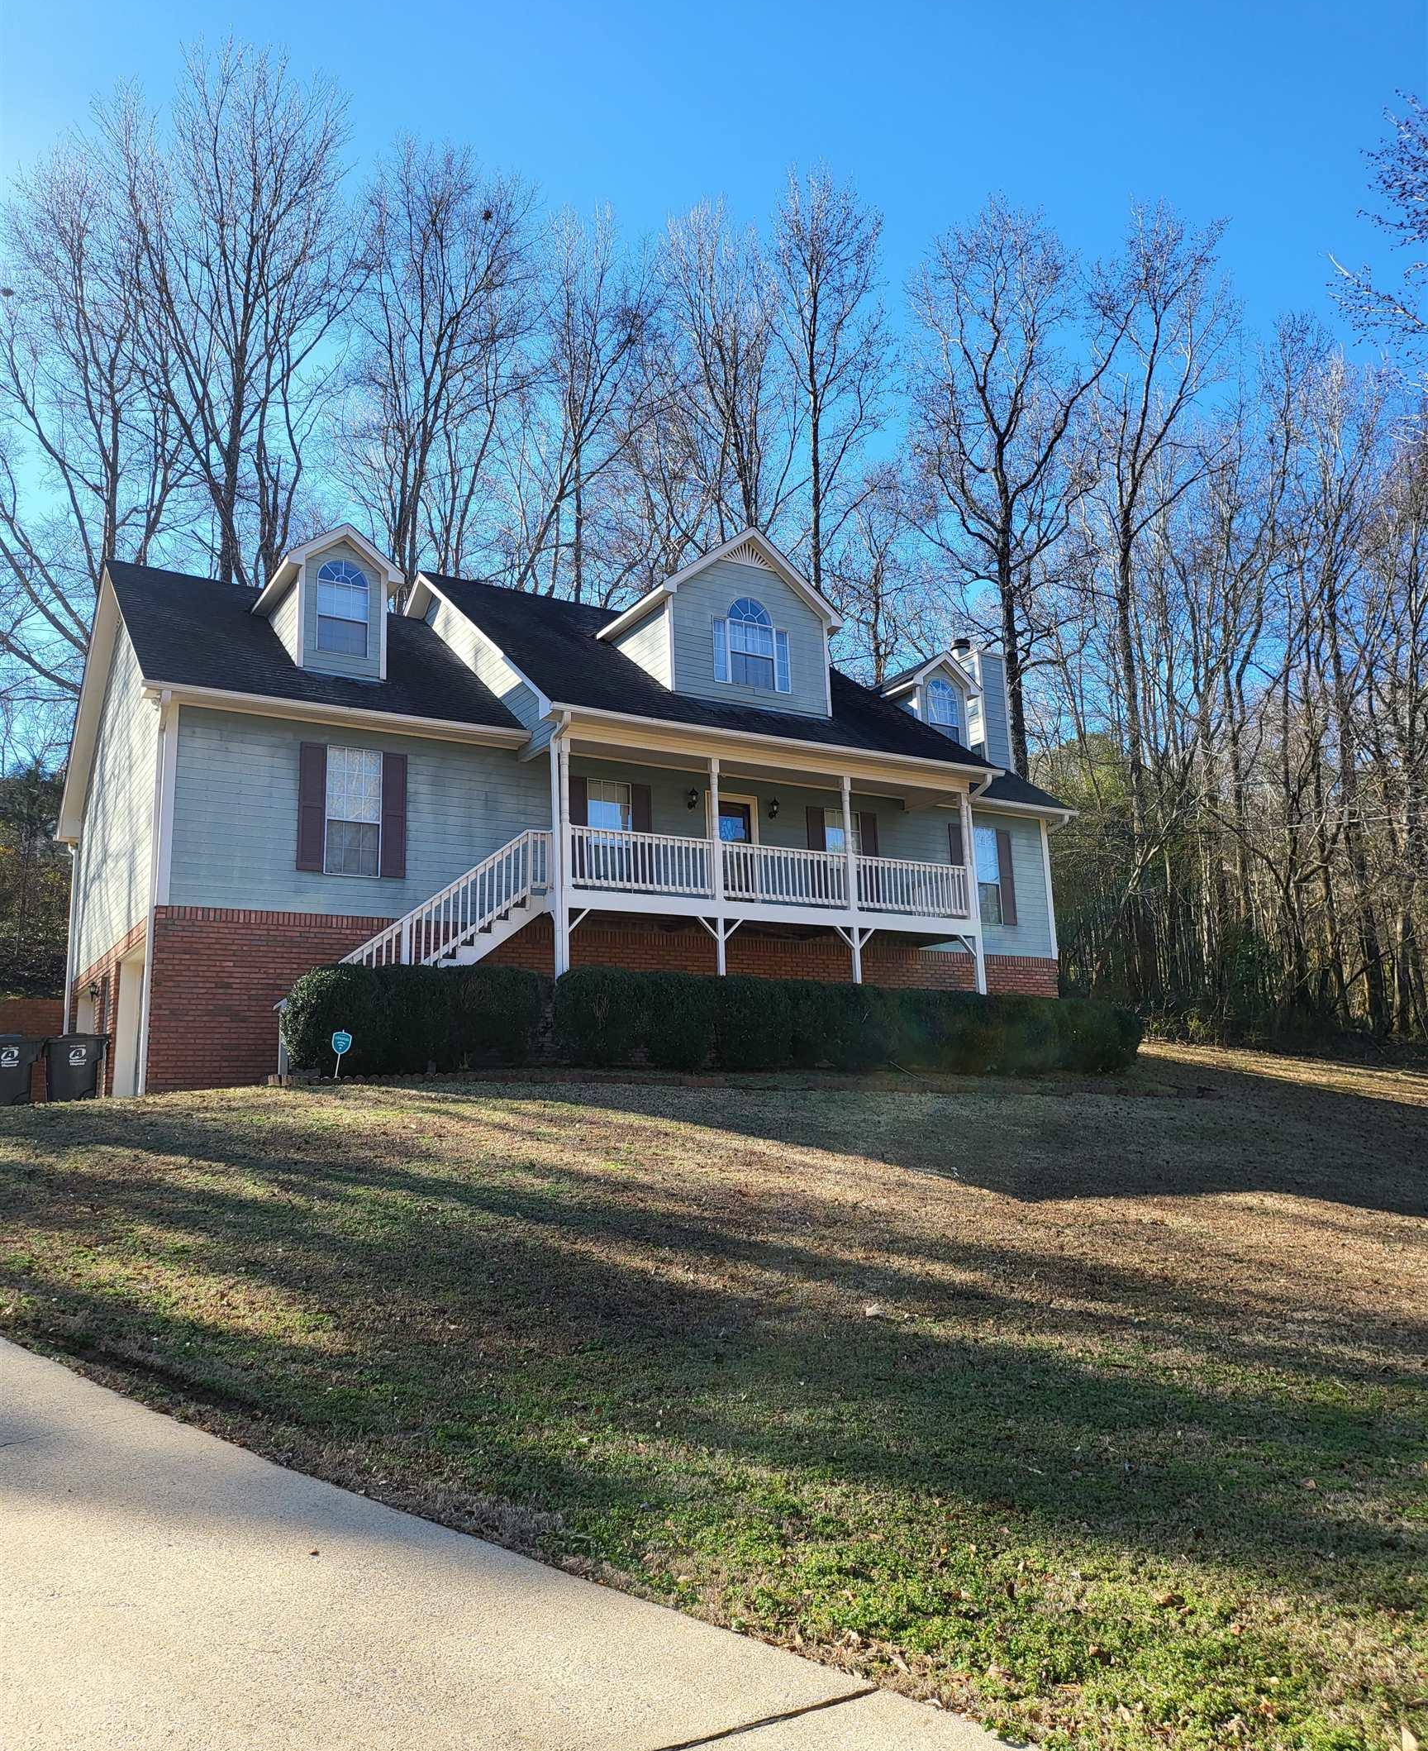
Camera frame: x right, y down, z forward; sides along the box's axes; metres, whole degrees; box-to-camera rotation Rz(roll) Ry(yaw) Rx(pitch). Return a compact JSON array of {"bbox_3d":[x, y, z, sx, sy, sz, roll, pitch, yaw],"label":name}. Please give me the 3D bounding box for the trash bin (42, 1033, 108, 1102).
[{"bbox_3d":[-8.856,2.753,18.300,0.880,1.120,0.700,5,-13,-32],"label":"trash bin"}]

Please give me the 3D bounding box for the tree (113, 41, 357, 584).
[{"bbox_3d":[-11.533,-9.832,31.445,6.200,23.090,6.200,2,-12,-21],"label":"tree"}]

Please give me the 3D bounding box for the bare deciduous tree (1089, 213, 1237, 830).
[{"bbox_3d":[11.059,-6.833,31.760,4.400,20.796,4.600,-6,-12,20],"label":"bare deciduous tree"}]

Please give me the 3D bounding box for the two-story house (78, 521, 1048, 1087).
[{"bbox_3d":[-2.041,-0.796,24.287,17.084,9.636,11.022,5,-13,-32],"label":"two-story house"}]

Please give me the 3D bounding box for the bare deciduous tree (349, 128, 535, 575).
[{"bbox_3d":[-6.994,-9.085,33.698,5.000,22.179,5.200,0,-11,-12],"label":"bare deciduous tree"}]

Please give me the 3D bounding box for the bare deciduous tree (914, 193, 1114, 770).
[{"bbox_3d":[7.465,-7.090,31.920,5.600,21.006,5.600,-5,-11,14],"label":"bare deciduous tree"}]

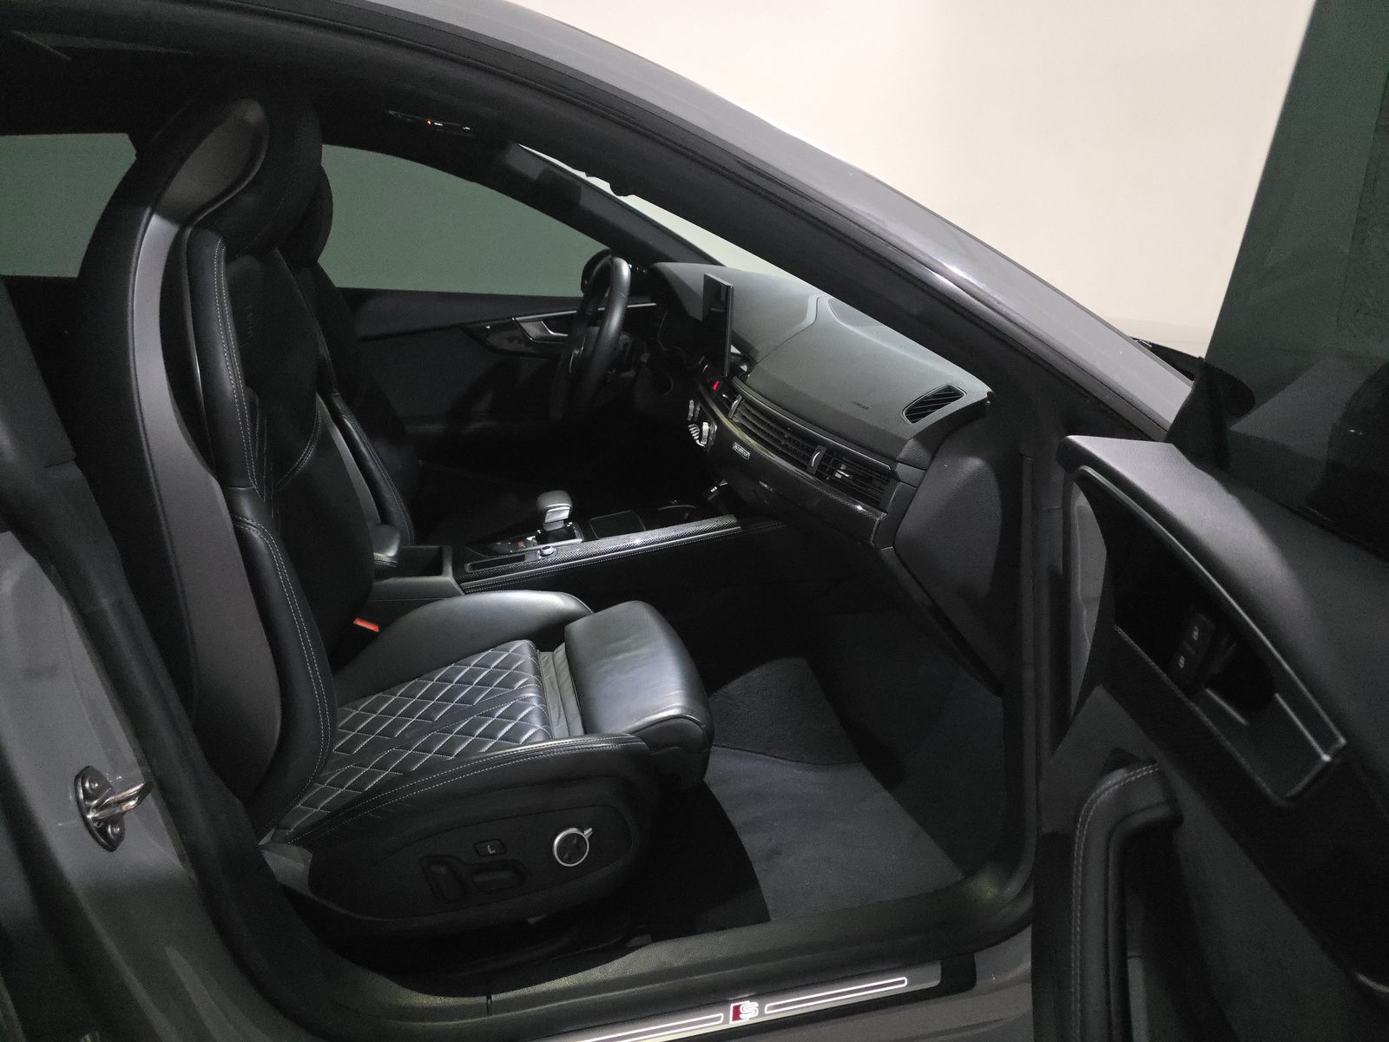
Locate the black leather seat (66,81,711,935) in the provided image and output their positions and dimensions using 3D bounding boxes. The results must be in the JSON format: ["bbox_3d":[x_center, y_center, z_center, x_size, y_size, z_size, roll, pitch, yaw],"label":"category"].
[{"bbox_3d":[-0.314,-0.016,1.143,0.690,0.950,0.560,-3,18,-14],"label":"black leather seat"}]

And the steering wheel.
[{"bbox_3d":[-0.197,-0.360,1.856,0.100,0.365,0.370,19,11,-19],"label":"steering wheel"}]

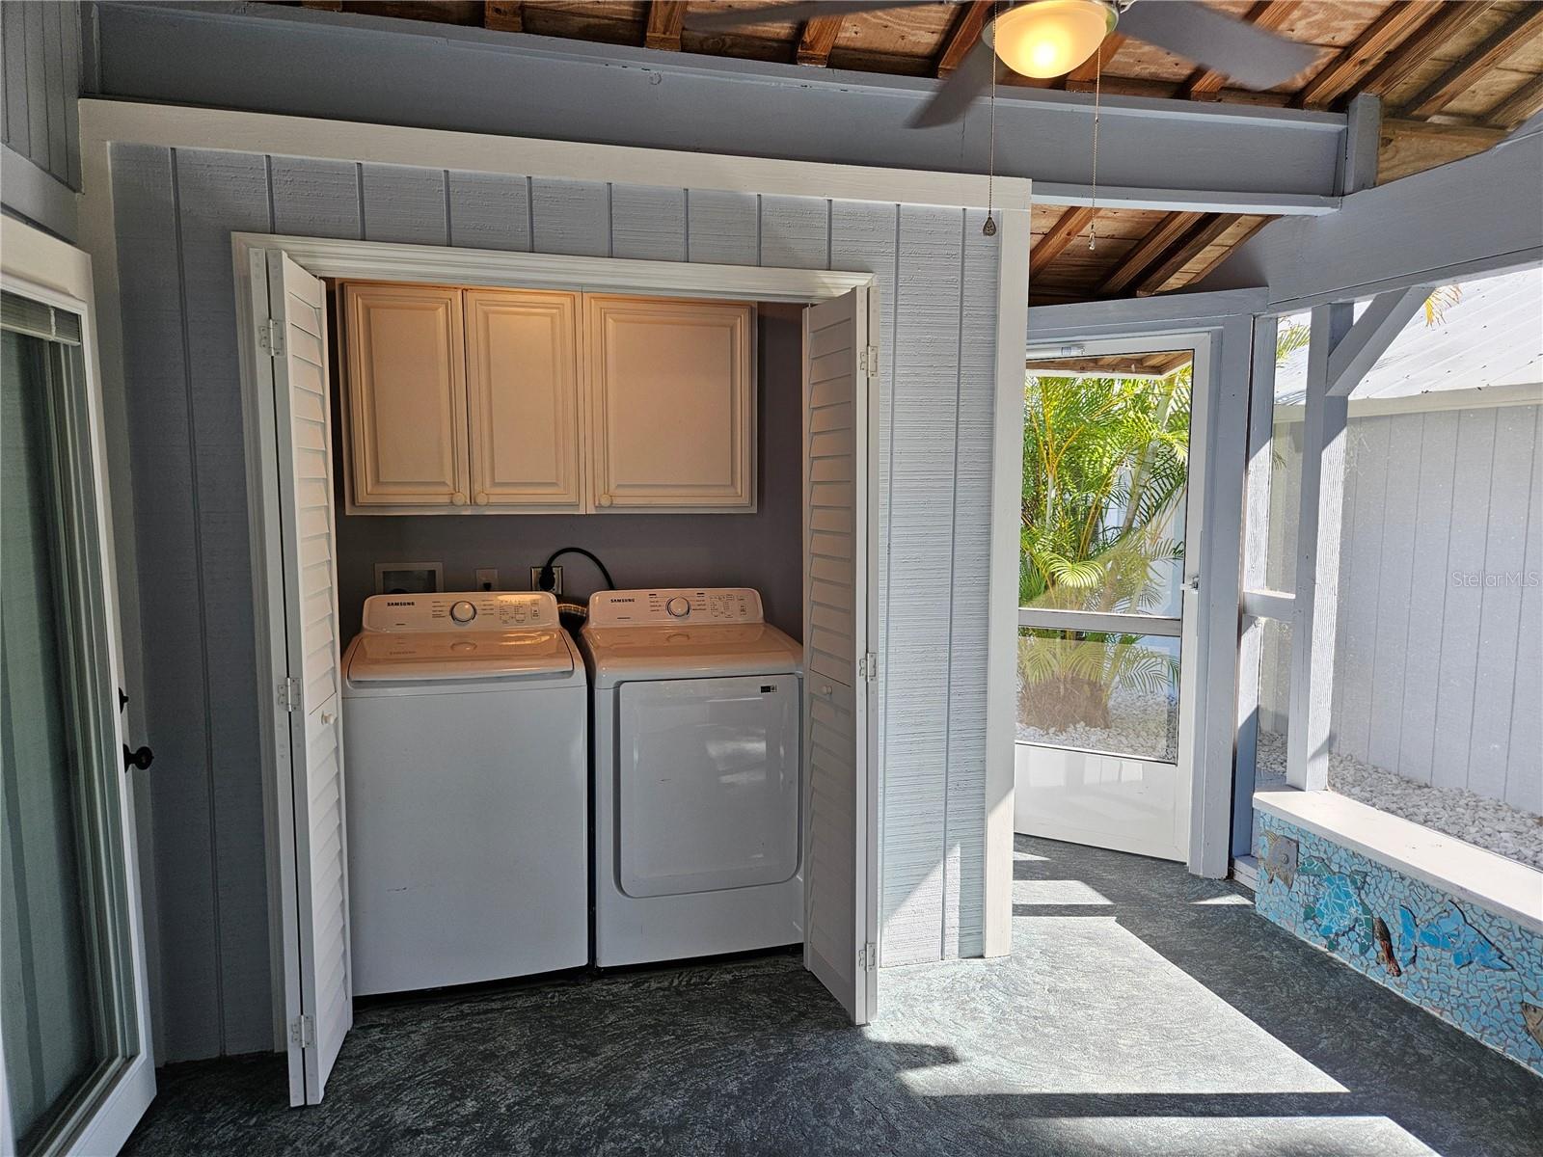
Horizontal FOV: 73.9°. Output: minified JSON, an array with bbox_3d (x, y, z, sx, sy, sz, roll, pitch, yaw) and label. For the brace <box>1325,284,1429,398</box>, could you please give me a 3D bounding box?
[{"bbox_3d":[1.969,-0.791,3.367,0.090,0.450,0.090,-2,51,-15],"label":"brace"}]

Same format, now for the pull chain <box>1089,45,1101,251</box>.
[{"bbox_3d":[0.597,-0.807,1.891,0.012,0.385,0.012,-2,6,-15],"label":"pull chain"}]

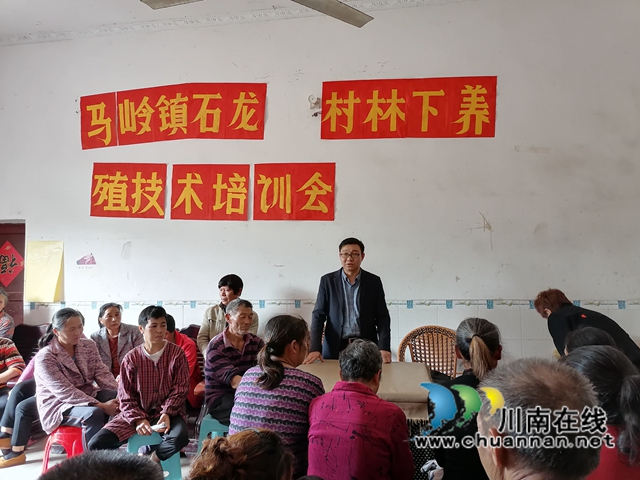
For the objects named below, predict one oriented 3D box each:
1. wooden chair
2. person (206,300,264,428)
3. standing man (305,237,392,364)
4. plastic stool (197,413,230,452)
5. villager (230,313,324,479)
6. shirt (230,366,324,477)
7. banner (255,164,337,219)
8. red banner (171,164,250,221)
[{"bbox_3d":[0.940,1.205,3.860,0.560,0.950,0.560,0,-4,-9],"label":"wooden chair"},{"bbox_3d":[-0.478,1.017,3.200,0.480,1.240,0.650,4,-8,-38],"label":"person"},{"bbox_3d":[0.210,0.835,3.560,0.600,1.670,0.400,-1,-6,6],"label":"standing man"},{"bbox_3d":[-0.651,1.420,3.300,0.350,0.460,0.350,1,-6,-14],"label":"plastic stool"},{"bbox_3d":[-0.162,0.941,2.280,0.470,1.200,0.650,-5,-7,37],"label":"villager"},{"bbox_3d":[-0.193,0.861,2.380,0.430,0.510,0.310,-3,-4,30],"label":"shirt"},{"bbox_3d":[-0.237,-0.441,4.597,0.770,0.538,0.015,-1,-4,10],"label":"banner"},{"bbox_3d":[-1.042,-0.453,4.735,0.772,0.538,0.015,-1,-4,10],"label":"red banner"}]

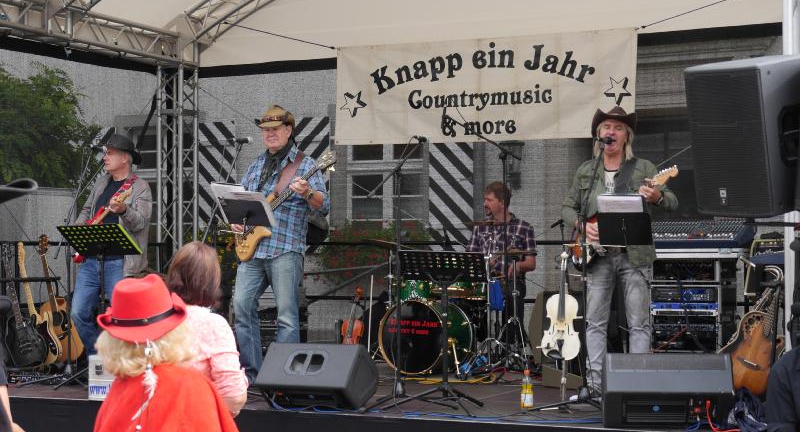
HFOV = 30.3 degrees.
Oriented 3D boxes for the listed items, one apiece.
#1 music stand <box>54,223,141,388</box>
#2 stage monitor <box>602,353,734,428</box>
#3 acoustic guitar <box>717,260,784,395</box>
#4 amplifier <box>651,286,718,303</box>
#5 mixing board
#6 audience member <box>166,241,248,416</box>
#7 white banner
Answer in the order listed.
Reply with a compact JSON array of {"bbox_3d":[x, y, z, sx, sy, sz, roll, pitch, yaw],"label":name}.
[{"bbox_3d":[-2.020,0.609,10.030,0.500,1.120,0.470,-2,-2,42],"label":"music stand"},{"bbox_3d":[1.403,0.917,7.860,0.670,0.360,0.520,0,-1,4],"label":"stage monitor"},{"bbox_3d":[2.270,0.620,9.200,0.130,1.030,0.400,24,-16,-37],"label":"acoustic guitar"},{"bbox_3d":[2.040,0.540,10.280,0.483,0.090,0.380,-1,-2,28],"label":"amplifier"},{"bbox_3d":[2.070,0.126,10.270,0.780,0.200,0.500,-1,-2,28],"label":"mixing board"},{"bbox_3d":[-0.794,0.926,5.800,0.480,1.660,0.330,0,-2,9],"label":"audience member"},{"bbox_3d":[0.673,-1.072,12.560,2.800,0.880,0.040,-1,-2,28],"label":"white banner"}]

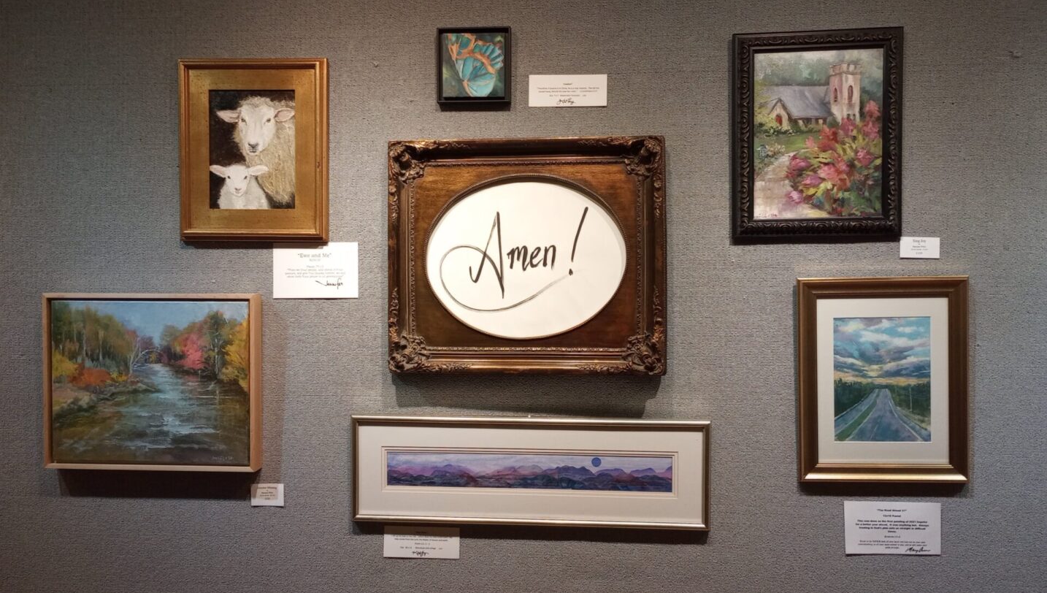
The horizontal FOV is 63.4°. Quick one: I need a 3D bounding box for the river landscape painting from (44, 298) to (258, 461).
[{"bbox_3d":[-0.933,0.216,2.135,0.508,0.408,0.030,0,1,5],"label":"river landscape painting"}]

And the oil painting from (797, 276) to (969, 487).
[{"bbox_3d":[0.841,0.196,1.996,0.384,0.480,0.030,-1,1,5],"label":"oil painting"}]

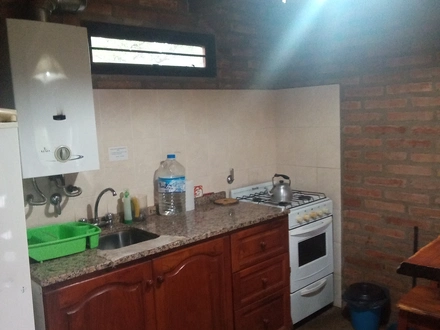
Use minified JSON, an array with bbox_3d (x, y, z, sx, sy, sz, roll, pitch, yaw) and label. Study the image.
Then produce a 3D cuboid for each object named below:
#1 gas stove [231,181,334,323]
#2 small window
[{"bbox_3d":[0.492,0.658,2.760,0.503,0.910,0.590,-9,10,-37],"label":"gas stove"},{"bbox_3d":[-0.409,-0.731,2.315,0.962,0.304,0.070,-9,10,-37],"label":"small window"}]

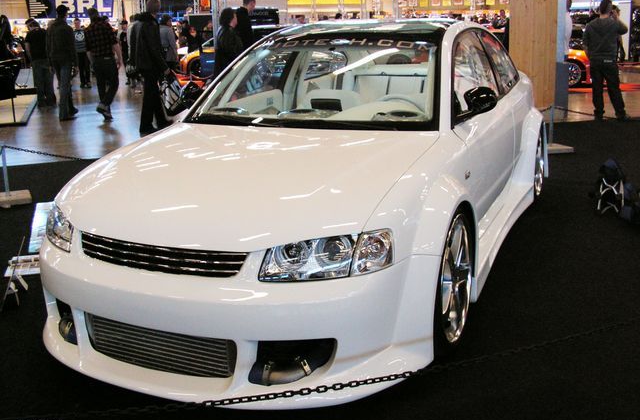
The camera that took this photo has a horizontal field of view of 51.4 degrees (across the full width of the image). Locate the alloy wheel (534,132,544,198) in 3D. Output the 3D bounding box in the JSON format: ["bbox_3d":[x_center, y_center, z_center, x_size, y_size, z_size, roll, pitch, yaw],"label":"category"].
[{"bbox_3d":[1.498,-0.353,4.792,0.210,0.490,0.490,5,16,24],"label":"alloy wheel"}]

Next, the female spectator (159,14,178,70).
[{"bbox_3d":[-3.437,-3.540,15.120,0.520,1.730,0.340,6,16,26],"label":"female spectator"}]

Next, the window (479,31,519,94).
[{"bbox_3d":[1.124,-0.911,4.107,0.080,0.370,0.770,-18,5,28],"label":"window"}]

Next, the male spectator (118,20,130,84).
[{"bbox_3d":[-5.505,-4.389,18.641,0.480,1.740,0.340,-1,15,0],"label":"male spectator"}]

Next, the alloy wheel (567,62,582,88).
[{"bbox_3d":[5.071,-2.748,13.477,0.470,0.470,0.200,0,15,6],"label":"alloy wheel"}]

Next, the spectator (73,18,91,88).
[{"bbox_3d":[-6.303,-4.090,17.627,0.490,1.800,0.320,-3,14,-8],"label":"spectator"}]

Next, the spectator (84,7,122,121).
[{"bbox_3d":[-3.435,-2.311,10.584,0.560,1.750,0.450,-1,14,-2],"label":"spectator"}]

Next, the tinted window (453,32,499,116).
[{"bbox_3d":[0.711,-0.674,3.262,0.130,0.390,1.130,5,16,24],"label":"tinted window"}]

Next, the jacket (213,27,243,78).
[{"bbox_3d":[-1.256,-2.188,9.292,0.340,0.740,0.500,3,15,17],"label":"jacket"}]

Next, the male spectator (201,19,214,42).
[{"bbox_3d":[-3.219,-4.511,19.130,0.500,1.780,0.320,-1,14,0],"label":"male spectator"}]

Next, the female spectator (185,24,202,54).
[{"bbox_3d":[-3.843,-4.703,20.144,0.480,1.670,0.320,-3,15,-9],"label":"female spectator"}]

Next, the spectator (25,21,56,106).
[{"bbox_3d":[-5.352,-2.841,12.837,0.560,1.720,0.360,-7,15,-21],"label":"spectator"}]

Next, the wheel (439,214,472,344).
[{"bbox_3d":[0.458,0.256,2.589,0.210,0.490,0.490,5,16,24],"label":"wheel"}]

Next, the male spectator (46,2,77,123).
[{"bbox_3d":[-4.123,-2.350,10.677,0.510,1.800,0.360,1,14,8],"label":"male spectator"}]

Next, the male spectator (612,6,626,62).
[{"bbox_3d":[5.428,-2.936,12.414,0.520,1.680,0.340,5,16,23],"label":"male spectator"}]

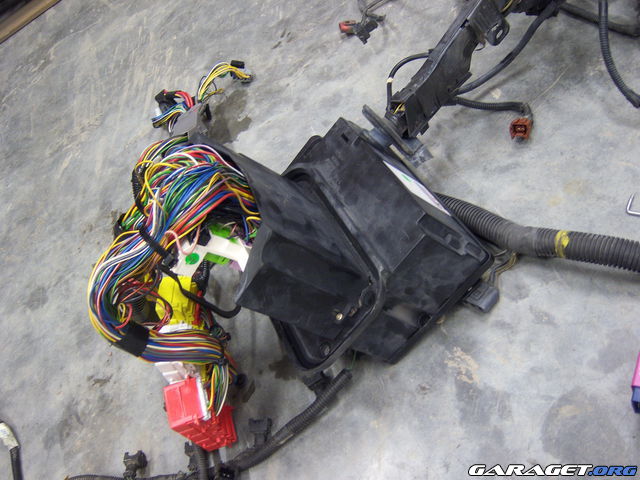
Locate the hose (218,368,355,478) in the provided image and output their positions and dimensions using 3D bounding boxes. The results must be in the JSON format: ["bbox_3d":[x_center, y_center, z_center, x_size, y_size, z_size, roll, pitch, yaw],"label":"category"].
[{"bbox_3d":[-0.035,0.190,0.710,0.165,0.022,0.038,-34,66,-17],"label":"hose"}]

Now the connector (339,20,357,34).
[{"bbox_3d":[0.041,-0.318,0.996,0.025,0.014,0.017,0,61,0],"label":"connector"}]

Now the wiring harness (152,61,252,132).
[{"bbox_3d":[-0.164,-0.187,0.906,0.078,0.048,0.150,23,64,12],"label":"wiring harness"}]

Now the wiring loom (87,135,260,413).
[{"bbox_3d":[-0.154,0.033,0.742,0.175,0.120,0.285,-2,61,-1],"label":"wiring loom"}]

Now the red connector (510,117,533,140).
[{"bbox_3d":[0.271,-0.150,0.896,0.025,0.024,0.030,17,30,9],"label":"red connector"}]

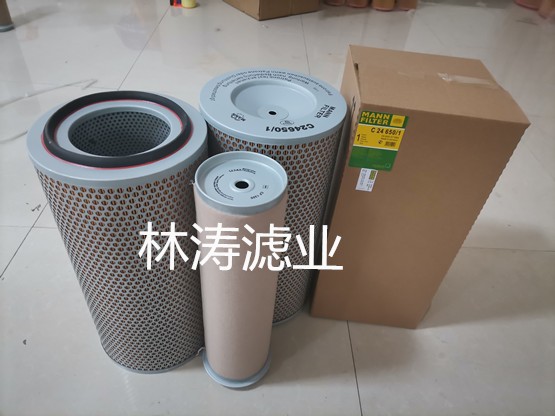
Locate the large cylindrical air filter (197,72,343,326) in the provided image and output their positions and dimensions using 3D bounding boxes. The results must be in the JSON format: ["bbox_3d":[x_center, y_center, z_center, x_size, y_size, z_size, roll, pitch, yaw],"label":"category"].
[{"bbox_3d":[-0.023,0.002,0.868,0.238,0.483,0.238,3,42,-3],"label":"large cylindrical air filter"}]

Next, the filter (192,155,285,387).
[{"bbox_3d":[-0.064,0.129,0.737,0.139,0.462,0.139,6,42,0],"label":"filter"}]

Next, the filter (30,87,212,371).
[{"bbox_3d":[-0.237,0.063,0.767,0.238,0.495,0.238,6,42,0],"label":"filter"}]

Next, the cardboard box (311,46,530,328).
[{"bbox_3d":[0.226,-0.015,0.882,0.240,0.526,0.235,6,42,0],"label":"cardboard box"}]

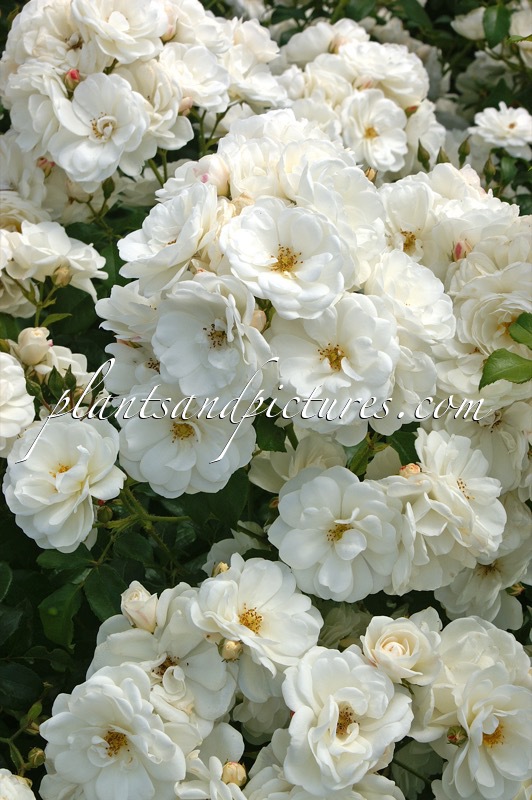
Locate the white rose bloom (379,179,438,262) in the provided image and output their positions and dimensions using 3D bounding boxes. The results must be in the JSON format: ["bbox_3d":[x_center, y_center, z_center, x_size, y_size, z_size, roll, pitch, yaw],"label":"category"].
[{"bbox_3d":[0.095,-0.117,1.330,0.048,0.060,0.045,-2,-14,-3],"label":"white rose bloom"}]

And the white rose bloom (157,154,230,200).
[{"bbox_3d":[-0.047,-0.142,1.290,0.052,0.045,0.045,15,66,27],"label":"white rose bloom"}]

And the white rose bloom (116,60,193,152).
[{"bbox_3d":[-0.077,-0.199,1.360,0.060,0.066,0.042,-19,-13,-27],"label":"white rose bloom"}]

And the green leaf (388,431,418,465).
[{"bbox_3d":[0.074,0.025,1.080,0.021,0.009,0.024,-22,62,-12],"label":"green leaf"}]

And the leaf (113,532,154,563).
[{"bbox_3d":[-0.074,0.082,1.110,0.024,0.010,0.020,-17,61,-9],"label":"leaf"}]

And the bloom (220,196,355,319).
[{"bbox_3d":[0.012,-0.080,1.130,0.070,0.038,0.068,3,63,5],"label":"bloom"}]

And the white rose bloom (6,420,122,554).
[{"bbox_3d":[-0.111,0.046,1.090,0.067,0.072,0.043,0,-17,6],"label":"white rose bloom"}]

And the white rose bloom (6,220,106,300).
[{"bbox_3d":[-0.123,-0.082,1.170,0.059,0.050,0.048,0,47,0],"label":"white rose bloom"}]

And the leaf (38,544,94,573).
[{"bbox_3d":[-0.124,0.098,1.230,0.037,0.006,0.024,-2,41,-2],"label":"leaf"}]

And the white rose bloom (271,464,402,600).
[{"bbox_3d":[0.036,0.070,1.040,0.069,0.069,0.036,1,-17,2],"label":"white rose bloom"}]

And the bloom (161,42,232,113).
[{"bbox_3d":[-0.052,-0.234,1.450,0.054,0.043,0.052,-11,67,-21],"label":"bloom"}]

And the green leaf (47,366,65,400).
[{"bbox_3d":[-0.116,-0.009,1.100,0.009,0.018,0.009,7,18,0],"label":"green leaf"}]

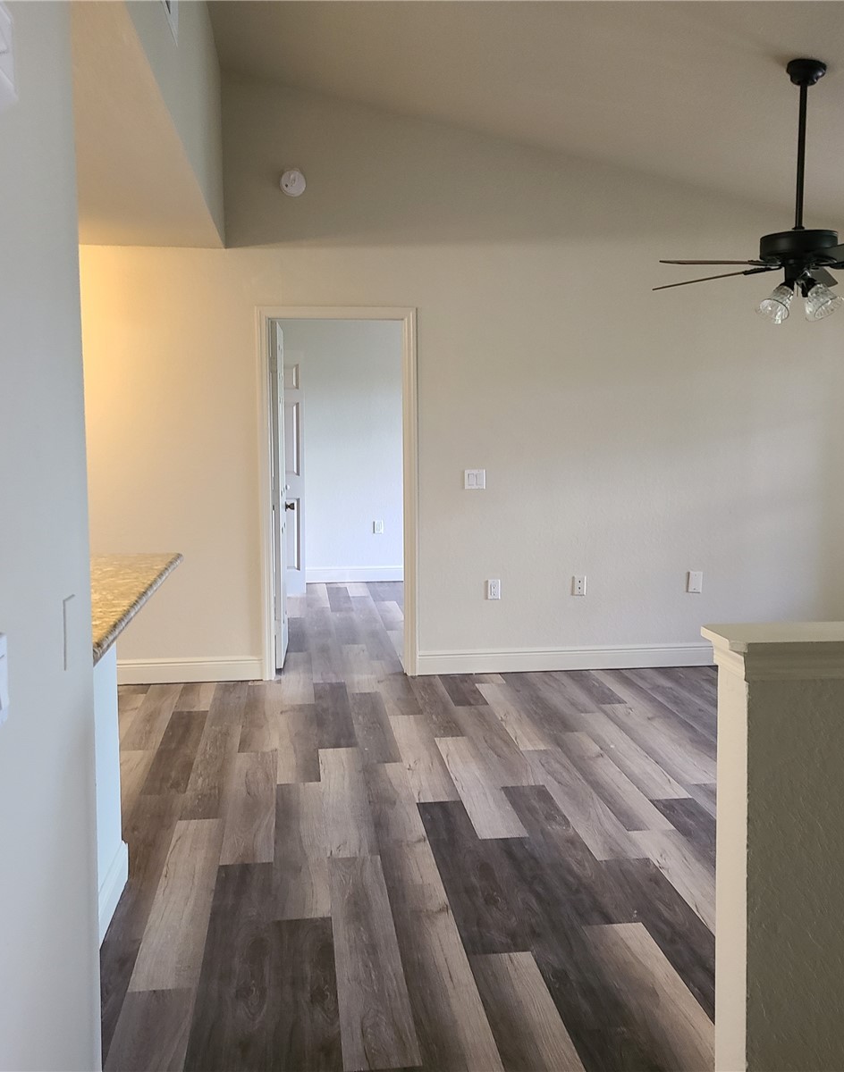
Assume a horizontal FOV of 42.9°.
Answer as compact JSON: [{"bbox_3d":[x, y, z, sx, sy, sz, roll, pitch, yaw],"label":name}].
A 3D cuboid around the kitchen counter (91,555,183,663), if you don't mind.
[{"bbox_3d":[-0.929,0.156,2.755,0.450,0.045,1.620,-1,5,-7],"label":"kitchen counter"}]

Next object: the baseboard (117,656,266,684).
[{"bbox_3d":[-1.367,0.769,6.137,0.920,0.136,0.018,-1,5,-7],"label":"baseboard"}]

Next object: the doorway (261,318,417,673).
[{"bbox_3d":[-0.479,-0.237,6.205,0.901,2.119,0.140,-1,5,-7],"label":"doorway"}]

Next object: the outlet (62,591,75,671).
[{"bbox_3d":[-0.578,0.159,1.778,0.009,0.115,0.074,-1,5,-7],"label":"outlet"}]

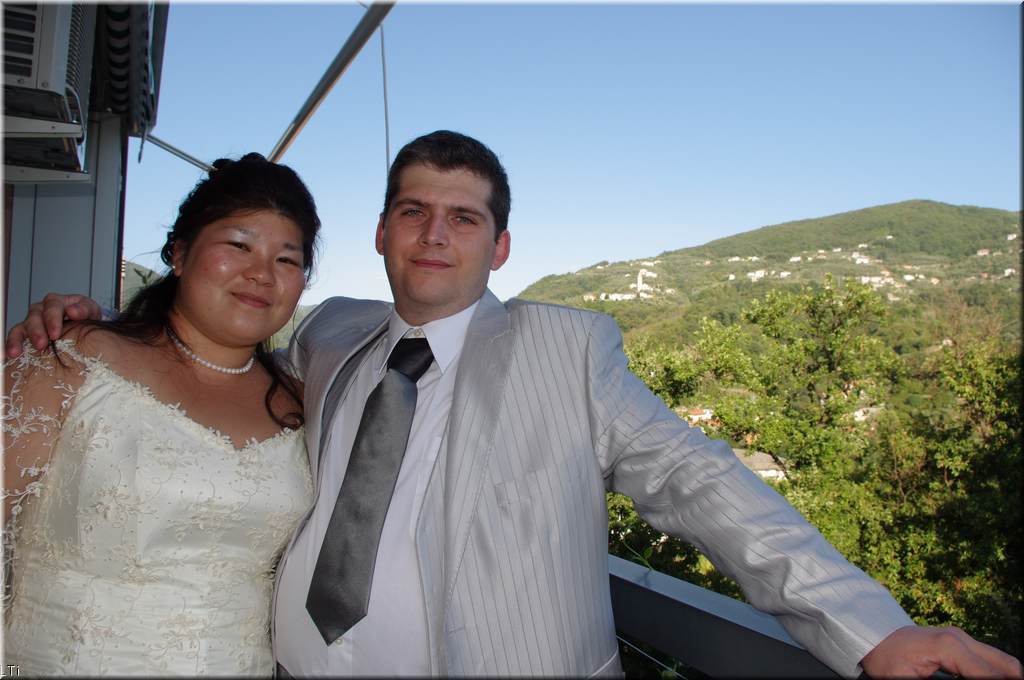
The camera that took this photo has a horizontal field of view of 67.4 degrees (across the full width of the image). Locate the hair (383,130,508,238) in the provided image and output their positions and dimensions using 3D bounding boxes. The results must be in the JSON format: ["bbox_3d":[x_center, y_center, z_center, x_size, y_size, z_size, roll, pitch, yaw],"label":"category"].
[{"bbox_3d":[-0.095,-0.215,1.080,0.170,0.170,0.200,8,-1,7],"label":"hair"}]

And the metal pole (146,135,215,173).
[{"bbox_3d":[-1.730,-0.980,4.219,0.614,0.034,0.034,28,-10,-23],"label":"metal pole"}]

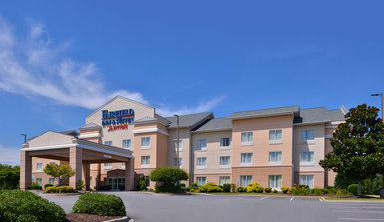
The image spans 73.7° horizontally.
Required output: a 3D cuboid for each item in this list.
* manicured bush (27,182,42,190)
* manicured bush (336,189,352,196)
[{"bbox_3d":[-23.379,11.133,38.000,2.330,1.100,1.500,-3,-9,19],"label":"manicured bush"},{"bbox_3d":[16.382,8.755,27.500,1.680,0.690,1.100,-3,-9,19],"label":"manicured bush"}]

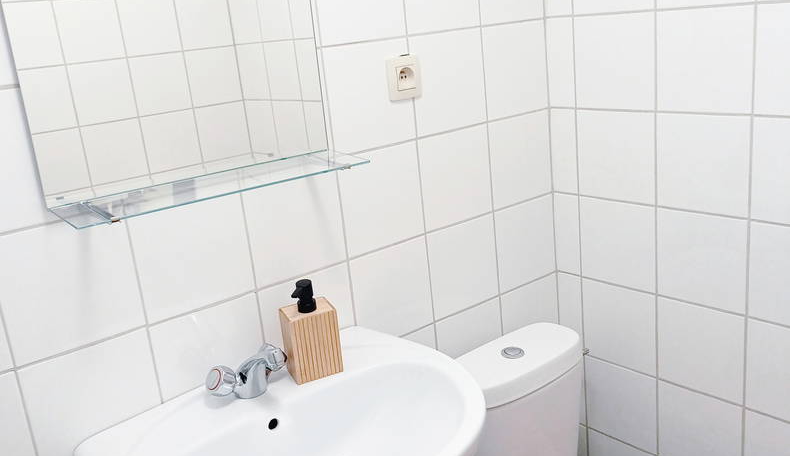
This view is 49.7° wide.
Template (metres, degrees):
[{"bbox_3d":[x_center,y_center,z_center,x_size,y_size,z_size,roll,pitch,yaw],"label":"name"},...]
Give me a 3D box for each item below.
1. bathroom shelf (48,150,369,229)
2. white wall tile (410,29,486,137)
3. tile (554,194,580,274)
[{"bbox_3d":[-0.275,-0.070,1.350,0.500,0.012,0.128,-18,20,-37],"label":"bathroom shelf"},{"bbox_3d":[0.111,-0.299,1.737,0.200,0.197,0.008,-18,20,-38],"label":"white wall tile"},{"bbox_3d":[0.408,0.015,1.999,0.010,0.196,0.074,-18,19,-37],"label":"tile"}]

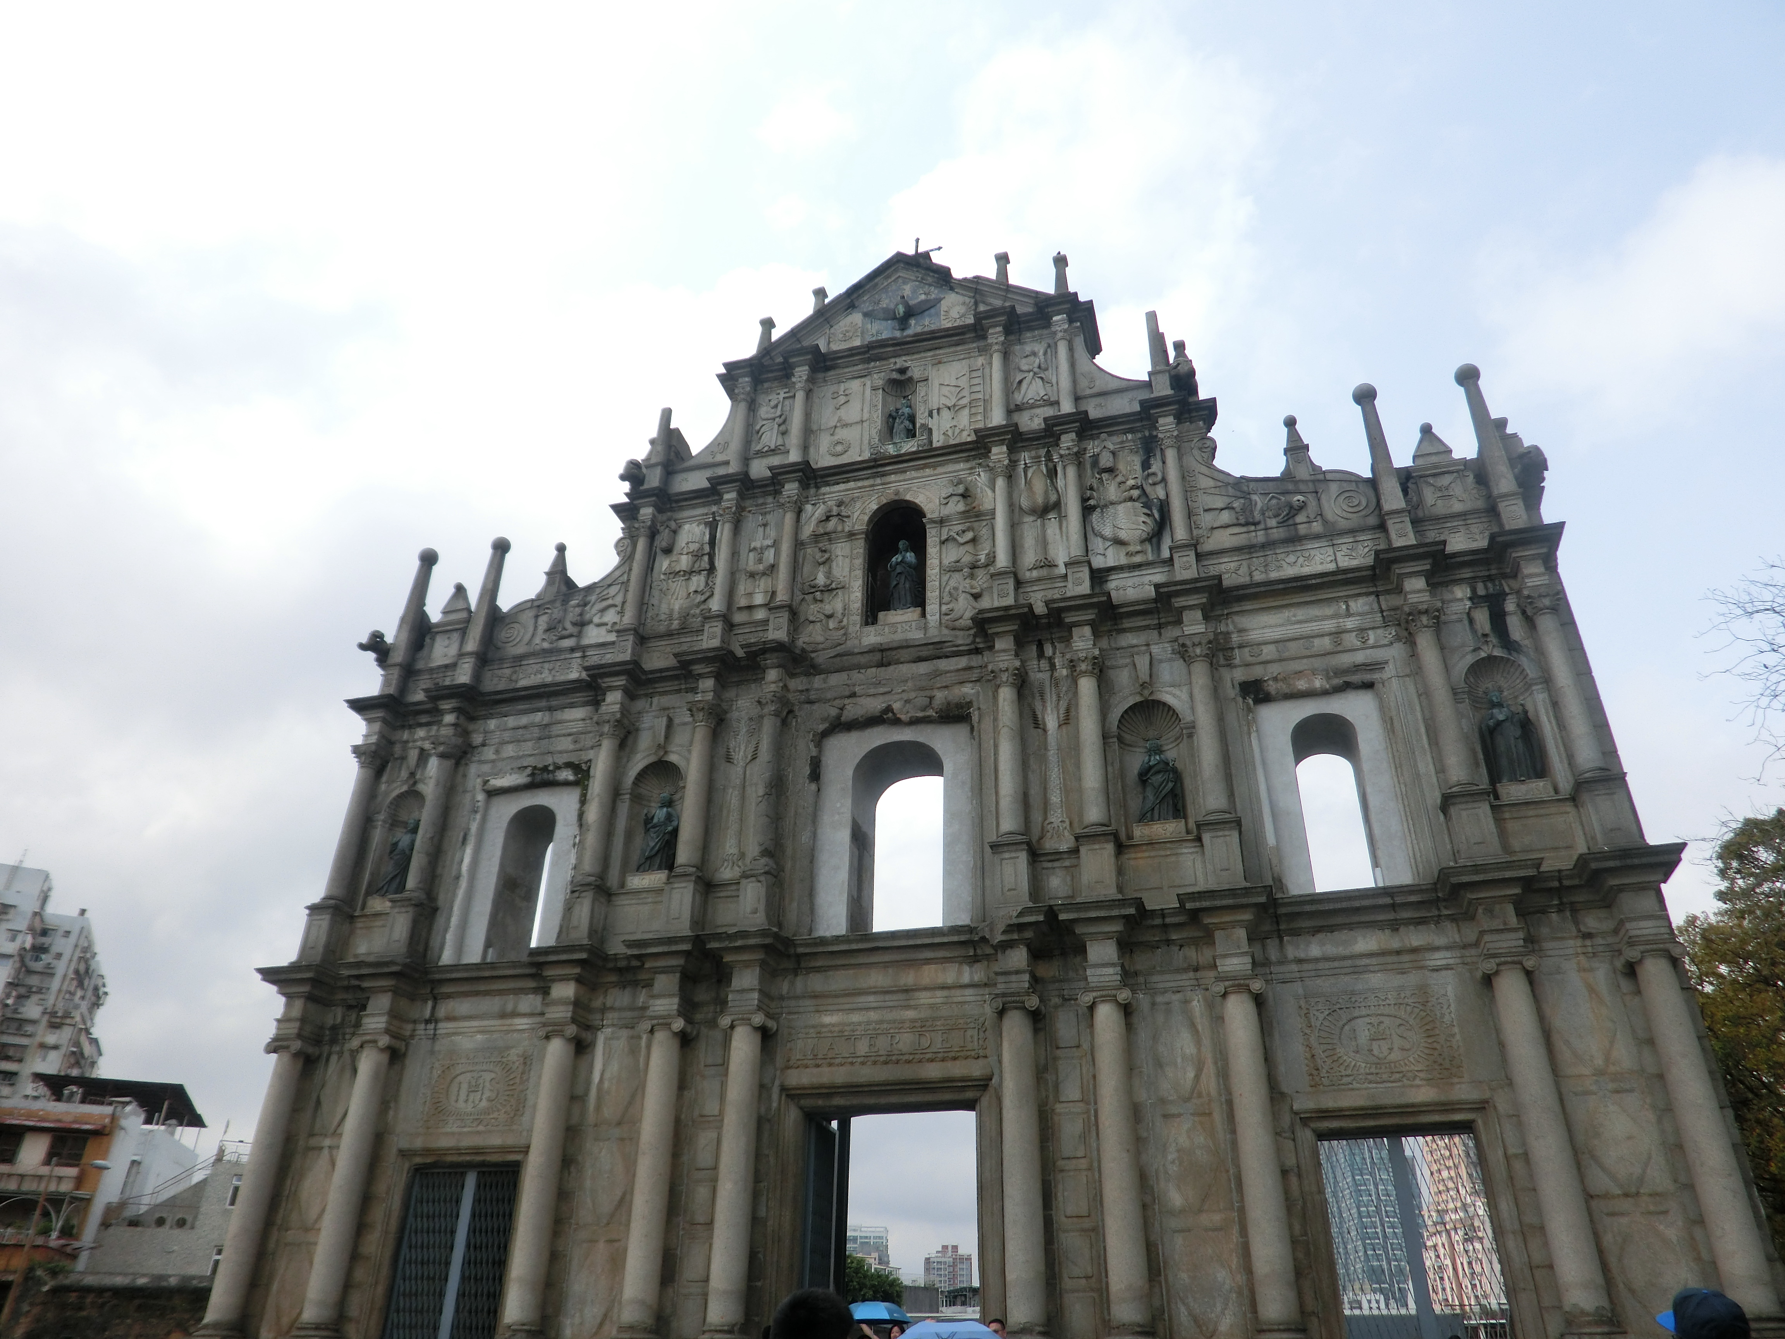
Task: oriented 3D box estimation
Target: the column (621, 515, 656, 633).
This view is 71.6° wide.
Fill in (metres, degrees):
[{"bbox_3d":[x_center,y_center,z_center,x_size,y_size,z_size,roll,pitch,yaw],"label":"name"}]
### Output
[{"bbox_3d":[-5.396,-1.956,26.531,0.450,2.880,0.450,-8,-31,14],"label":"column"}]

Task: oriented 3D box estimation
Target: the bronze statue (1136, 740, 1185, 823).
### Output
[{"bbox_3d":[4.654,1.963,21.661,0.741,1.653,0.513,-8,-31,14],"label":"bronze statue"}]

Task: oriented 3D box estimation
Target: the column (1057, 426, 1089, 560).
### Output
[{"bbox_3d":[3.532,-3.421,23.873,0.460,3.126,0.460,-8,-32,15],"label":"column"}]

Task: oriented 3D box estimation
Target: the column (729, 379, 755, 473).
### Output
[{"bbox_3d":[-3.345,-5.424,27.447,0.371,2.534,0.371,0,-29,0],"label":"column"}]

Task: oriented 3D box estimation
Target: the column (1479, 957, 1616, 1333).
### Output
[{"bbox_3d":[8.718,6.154,16.475,0.700,4.620,0.680,-8,-31,14],"label":"column"}]

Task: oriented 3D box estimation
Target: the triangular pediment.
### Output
[{"bbox_3d":[0.265,-8.225,28.096,6.592,2.699,0.927,-8,-30,14],"label":"triangular pediment"}]

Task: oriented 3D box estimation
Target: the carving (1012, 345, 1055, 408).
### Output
[{"bbox_3d":[2.952,-6.218,26.027,0.875,1.607,0.206,-8,-30,14],"label":"carving"}]

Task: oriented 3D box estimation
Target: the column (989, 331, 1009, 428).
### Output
[{"bbox_3d":[2.228,-6.184,25.993,0.360,2.534,0.360,-8,-30,14],"label":"column"}]

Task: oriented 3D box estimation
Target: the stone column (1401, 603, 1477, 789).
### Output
[{"bbox_3d":[8.714,0.371,19.561,0.600,3.296,0.600,-8,-32,15],"label":"stone column"}]

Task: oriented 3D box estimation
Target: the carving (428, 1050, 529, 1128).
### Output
[{"bbox_3d":[-7.117,7.232,21.174,1.988,1.272,0.180,-8,-32,15],"label":"carving"}]

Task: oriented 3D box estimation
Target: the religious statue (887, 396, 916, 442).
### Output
[{"bbox_3d":[0.246,-5.599,27.897,0.661,1.459,0.456,-8,-31,14],"label":"religious statue"}]

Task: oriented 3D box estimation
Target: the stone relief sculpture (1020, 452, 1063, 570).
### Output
[{"bbox_3d":[2.903,-3.145,24.107,0.761,2.781,0.400,-8,-32,15],"label":"stone relief sculpture"}]

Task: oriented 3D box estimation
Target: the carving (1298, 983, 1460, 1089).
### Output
[{"bbox_3d":[7.242,5.441,18.354,2.109,1.334,0.125,-8,-31,14],"label":"carving"}]

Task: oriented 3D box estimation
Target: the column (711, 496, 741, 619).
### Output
[{"bbox_3d":[-3.459,-2.350,25.644,0.500,3.010,0.500,-8,-32,15],"label":"column"}]

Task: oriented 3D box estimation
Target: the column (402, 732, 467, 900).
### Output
[{"bbox_3d":[-8.882,2.827,24.007,0.515,3.224,0.515,-8,-30,14],"label":"column"}]

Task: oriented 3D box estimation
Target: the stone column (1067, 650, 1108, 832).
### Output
[{"bbox_3d":[3.364,1.121,20.957,0.580,3.364,0.580,-8,-32,15],"label":"stone column"}]

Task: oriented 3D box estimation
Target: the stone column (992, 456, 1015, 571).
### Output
[{"bbox_3d":[2.199,-2.982,24.566,0.430,2.800,0.430,-8,-31,14],"label":"stone column"}]

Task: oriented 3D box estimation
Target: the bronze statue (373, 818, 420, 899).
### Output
[{"bbox_3d":[-9.854,3.735,24.931,0.740,1.690,0.580,-8,-31,14],"label":"bronze statue"}]

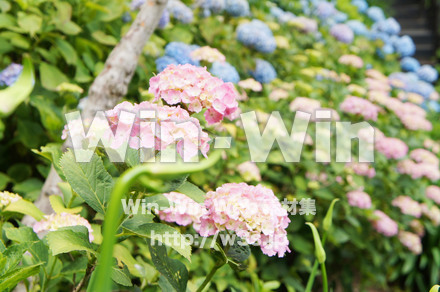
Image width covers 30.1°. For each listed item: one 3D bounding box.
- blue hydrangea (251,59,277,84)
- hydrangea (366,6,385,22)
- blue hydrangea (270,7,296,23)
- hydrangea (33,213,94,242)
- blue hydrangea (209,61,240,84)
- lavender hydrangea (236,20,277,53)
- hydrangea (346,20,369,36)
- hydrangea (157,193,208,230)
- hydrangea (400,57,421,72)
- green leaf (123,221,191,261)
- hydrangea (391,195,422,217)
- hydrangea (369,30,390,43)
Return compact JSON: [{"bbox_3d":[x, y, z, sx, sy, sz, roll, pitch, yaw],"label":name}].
[{"bbox_3d":[0.211,-0.355,3.900,0.122,0.118,0.125,0,8,0],"label":"blue hydrangea"},{"bbox_3d":[1.181,-0.995,6.200,0.140,0.119,0.130,0,8,0],"label":"hydrangea"},{"bbox_3d":[0.388,-0.804,5.000,0.159,0.093,0.140,0,8,0],"label":"blue hydrangea"},{"bbox_3d":[-0.316,0.166,1.650,0.125,0.062,0.115,0,8,0],"label":"hydrangea"},{"bbox_3d":[0.025,-0.335,3.700,0.136,0.099,0.135,0,8,0],"label":"blue hydrangea"},{"bbox_3d":[0.143,-0.428,3.200,0.165,0.120,0.150,16,21,0],"label":"lavender hydrangea"},{"bbox_3d":[0.874,-0.744,5.200,0.150,0.110,0.150,12,18,0],"label":"hydrangea"},{"bbox_3d":[-0.066,0.122,1.520,0.105,0.070,0.110,0,8,0],"label":"hydrangea"},{"bbox_3d":[1.258,-0.538,5.400,0.140,0.105,0.140,9,17,0],"label":"hydrangea"},{"bbox_3d":[-0.110,0.166,1.420,0.118,0.060,0.075,0,8,0],"label":"green leaf"},{"bbox_3d":[0.798,0.263,3.500,0.140,0.095,0.140,16,19,0],"label":"hydrangea"},{"bbox_3d":[1.034,-0.710,5.300,0.140,0.095,0.135,0,8,0],"label":"hydrangea"}]

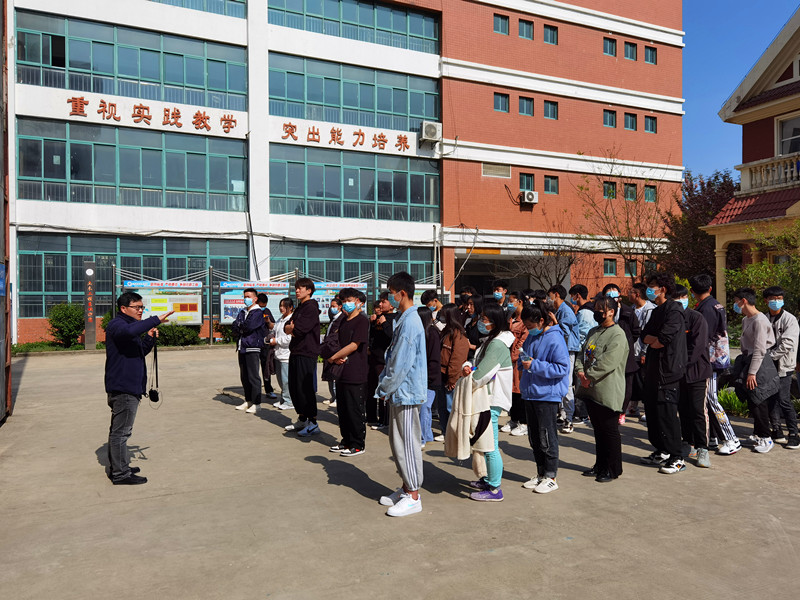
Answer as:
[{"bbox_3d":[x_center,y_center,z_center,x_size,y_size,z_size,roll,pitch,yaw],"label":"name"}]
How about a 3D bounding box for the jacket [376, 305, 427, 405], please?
[{"bbox_3d":[0.010,0.410,4.660,0.360,0.730,0.490,0,0,-11],"label":"jacket"}]

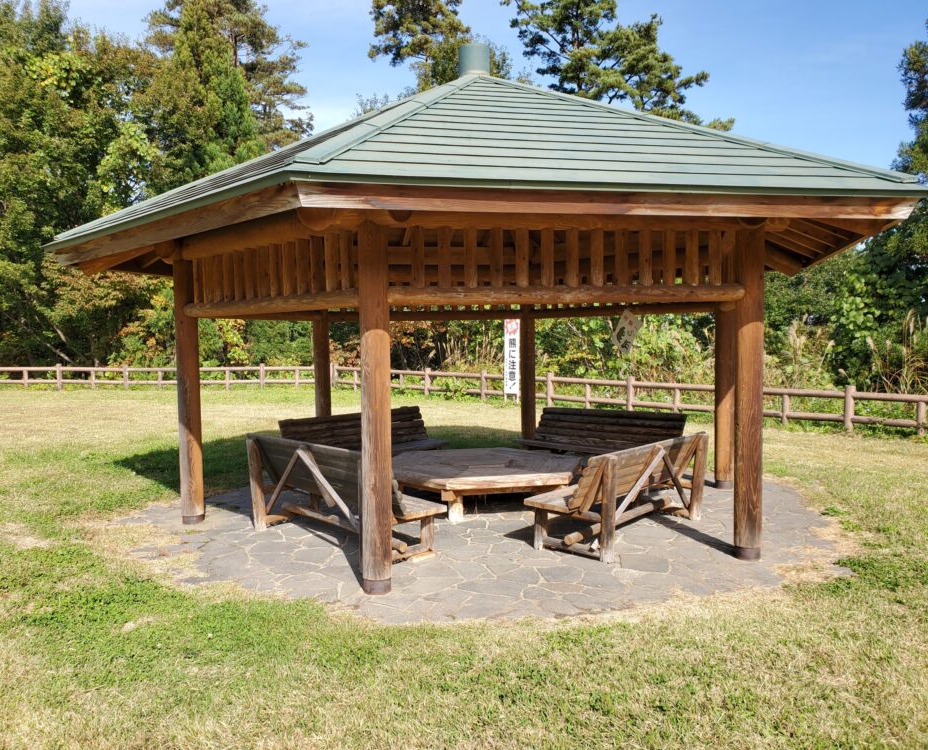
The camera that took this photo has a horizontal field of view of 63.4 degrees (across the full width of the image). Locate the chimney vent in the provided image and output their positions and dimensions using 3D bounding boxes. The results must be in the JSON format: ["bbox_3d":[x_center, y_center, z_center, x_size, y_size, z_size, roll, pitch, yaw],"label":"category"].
[{"bbox_3d":[0.105,-3.042,7.279,0.305,0.295,0.305,0,2,1],"label":"chimney vent"}]

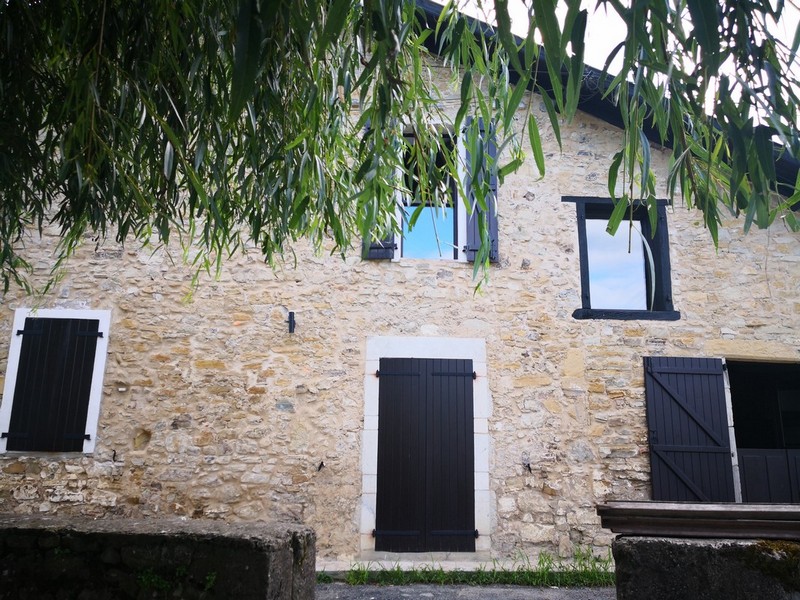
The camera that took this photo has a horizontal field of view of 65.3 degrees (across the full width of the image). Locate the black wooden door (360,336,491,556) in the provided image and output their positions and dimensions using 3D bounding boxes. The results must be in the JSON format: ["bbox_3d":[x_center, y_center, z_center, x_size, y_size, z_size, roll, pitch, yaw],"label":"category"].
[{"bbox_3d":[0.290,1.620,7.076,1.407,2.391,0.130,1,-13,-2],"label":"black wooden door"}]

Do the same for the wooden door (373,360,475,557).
[{"bbox_3d":[0.292,1.714,7.018,1.095,2.097,0.060,1,-13,-2],"label":"wooden door"}]

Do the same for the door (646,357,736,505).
[{"bbox_3d":[3.271,1.666,7.054,0.930,2.024,0.070,1,-13,-2],"label":"door"}]

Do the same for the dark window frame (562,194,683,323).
[{"bbox_3d":[2.671,-0.495,7.646,1.348,1.556,0.170,1,-13,-2],"label":"dark window frame"}]

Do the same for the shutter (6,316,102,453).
[{"bbox_3d":[-3.891,0.949,7.049,0.862,1.486,0.060,1,-13,-2],"label":"shutter"}]

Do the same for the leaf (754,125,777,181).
[{"bbox_3d":[0.674,-0.270,1.150,0.031,0.105,0.014,-16,0,32],"label":"leaf"}]

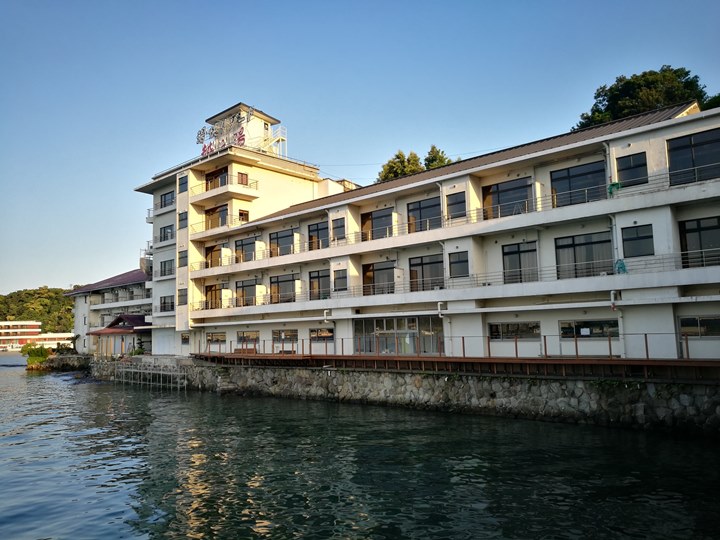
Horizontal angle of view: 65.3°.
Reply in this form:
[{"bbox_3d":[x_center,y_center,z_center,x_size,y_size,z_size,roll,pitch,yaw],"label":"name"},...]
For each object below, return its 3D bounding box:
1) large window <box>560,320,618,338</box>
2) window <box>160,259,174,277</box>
[{"bbox_3d":[9.799,2.592,24.118,2.528,0.850,0.120,-7,-8,42],"label":"large window"},{"bbox_3d":[-16.663,-0.104,48.649,2.260,1.297,0.120,-7,-8,42],"label":"window"}]

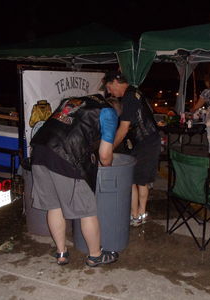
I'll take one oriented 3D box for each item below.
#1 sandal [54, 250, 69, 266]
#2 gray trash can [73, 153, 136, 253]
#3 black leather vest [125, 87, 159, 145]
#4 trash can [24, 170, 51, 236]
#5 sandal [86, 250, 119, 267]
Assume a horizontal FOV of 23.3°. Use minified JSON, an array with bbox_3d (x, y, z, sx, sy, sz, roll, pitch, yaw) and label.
[{"bbox_3d":[-0.388,0.917,4.486,0.110,0.105,0.295,-2,10,-11],"label":"sandal"},{"bbox_3d":[-0.033,0.507,4.779,0.650,0.820,0.650,0,10,0],"label":"gray trash can"},{"bbox_3d":[0.364,-0.354,5.215,0.320,0.620,0.460,-18,12,-7],"label":"black leather vest"},{"bbox_3d":[-0.547,0.421,5.276,0.640,0.820,0.640,-1,10,-6],"label":"trash can"},{"bbox_3d":[-0.016,0.923,4.452,0.295,0.105,0.110,-6,11,-31],"label":"sandal"}]

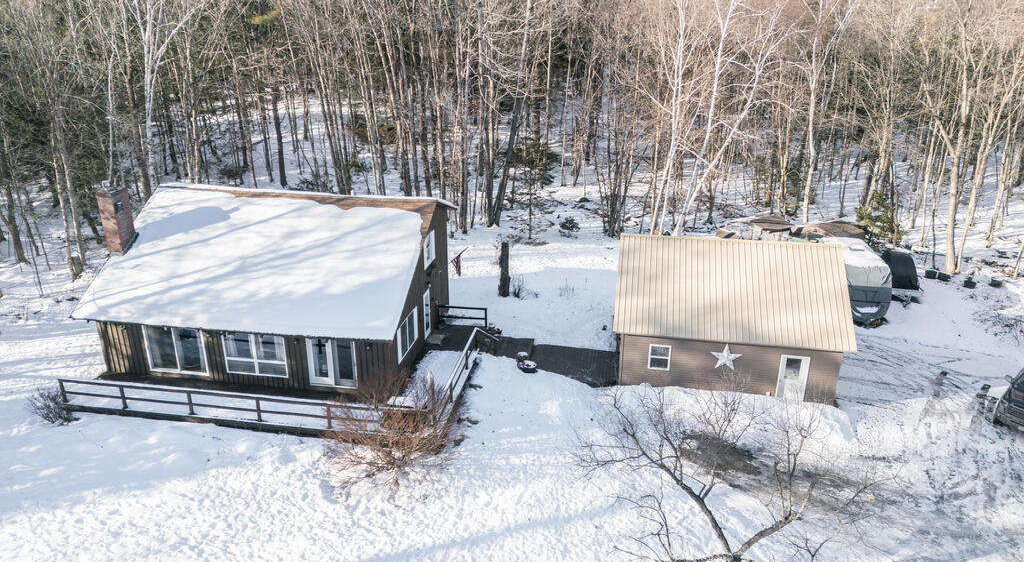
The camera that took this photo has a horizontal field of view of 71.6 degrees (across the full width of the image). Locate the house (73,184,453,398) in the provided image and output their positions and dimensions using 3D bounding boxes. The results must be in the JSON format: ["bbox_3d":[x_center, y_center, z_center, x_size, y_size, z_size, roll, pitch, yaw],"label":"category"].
[{"bbox_3d":[-10.087,-0.372,31.014,13.300,6.700,9.200,3,20,8],"label":"house"}]

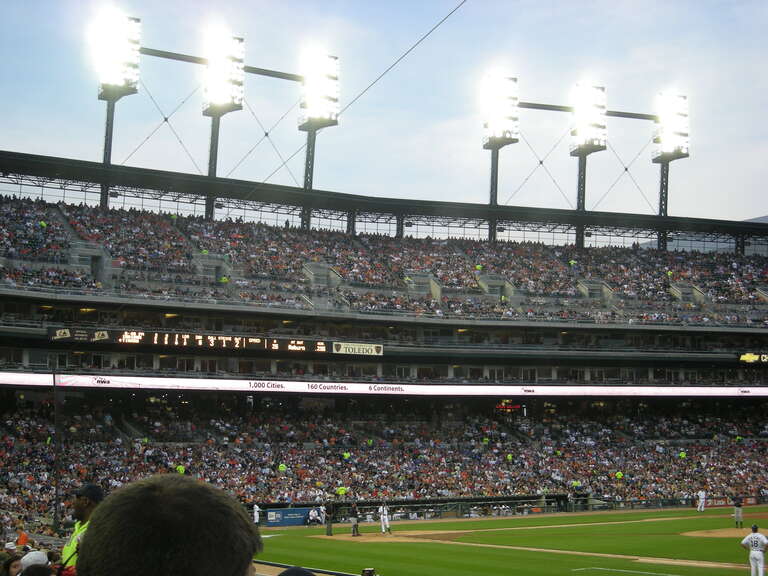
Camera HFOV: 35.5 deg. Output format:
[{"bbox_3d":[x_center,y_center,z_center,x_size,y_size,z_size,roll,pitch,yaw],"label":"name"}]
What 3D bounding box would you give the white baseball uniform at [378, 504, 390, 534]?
[{"bbox_3d":[0.027,12.524,65.100,0.620,1.500,0.450,-3,-8,11],"label":"white baseball uniform"}]

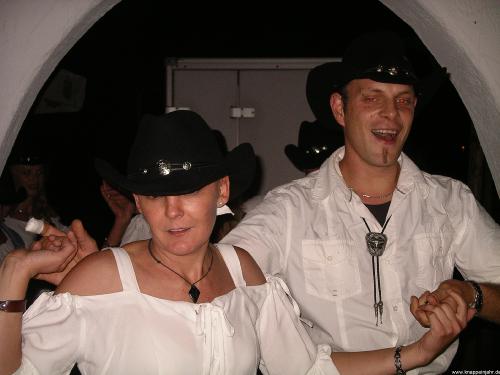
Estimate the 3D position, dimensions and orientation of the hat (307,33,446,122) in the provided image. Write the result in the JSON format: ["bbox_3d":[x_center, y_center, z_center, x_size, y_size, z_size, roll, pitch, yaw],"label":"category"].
[{"bbox_3d":[0.270,-0.243,2.200,0.295,0.150,0.355,5,-5,-8],"label":"hat"}]

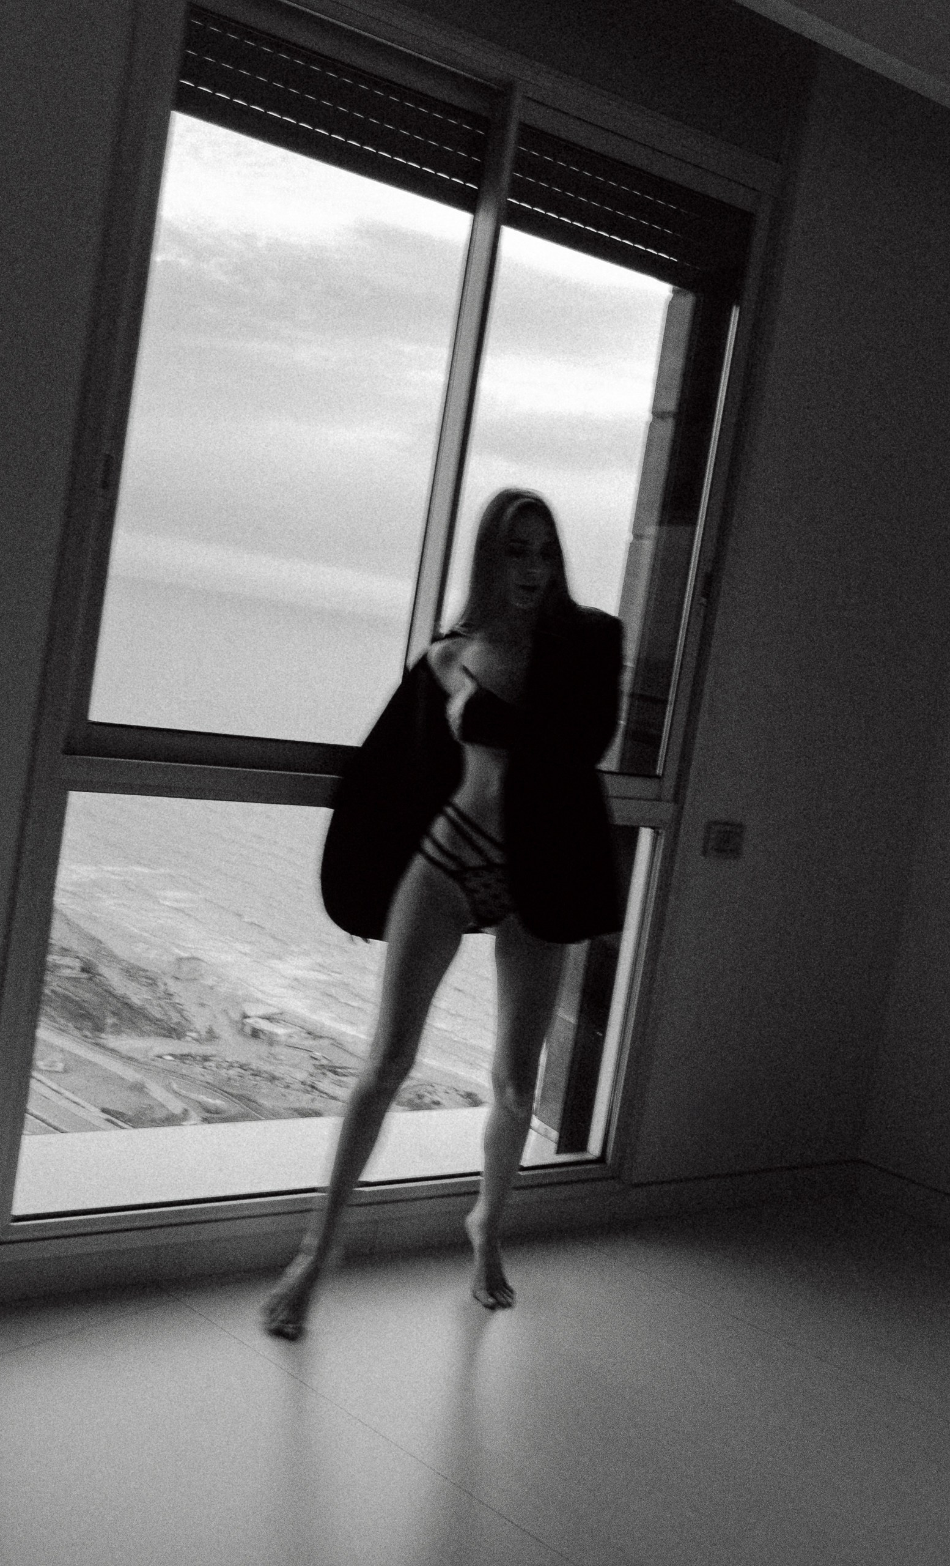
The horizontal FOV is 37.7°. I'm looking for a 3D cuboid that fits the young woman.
[{"bbox_3d":[-0.012,0.268,2.830,0.610,1.690,0.450,8,6,-10],"label":"young woman"}]

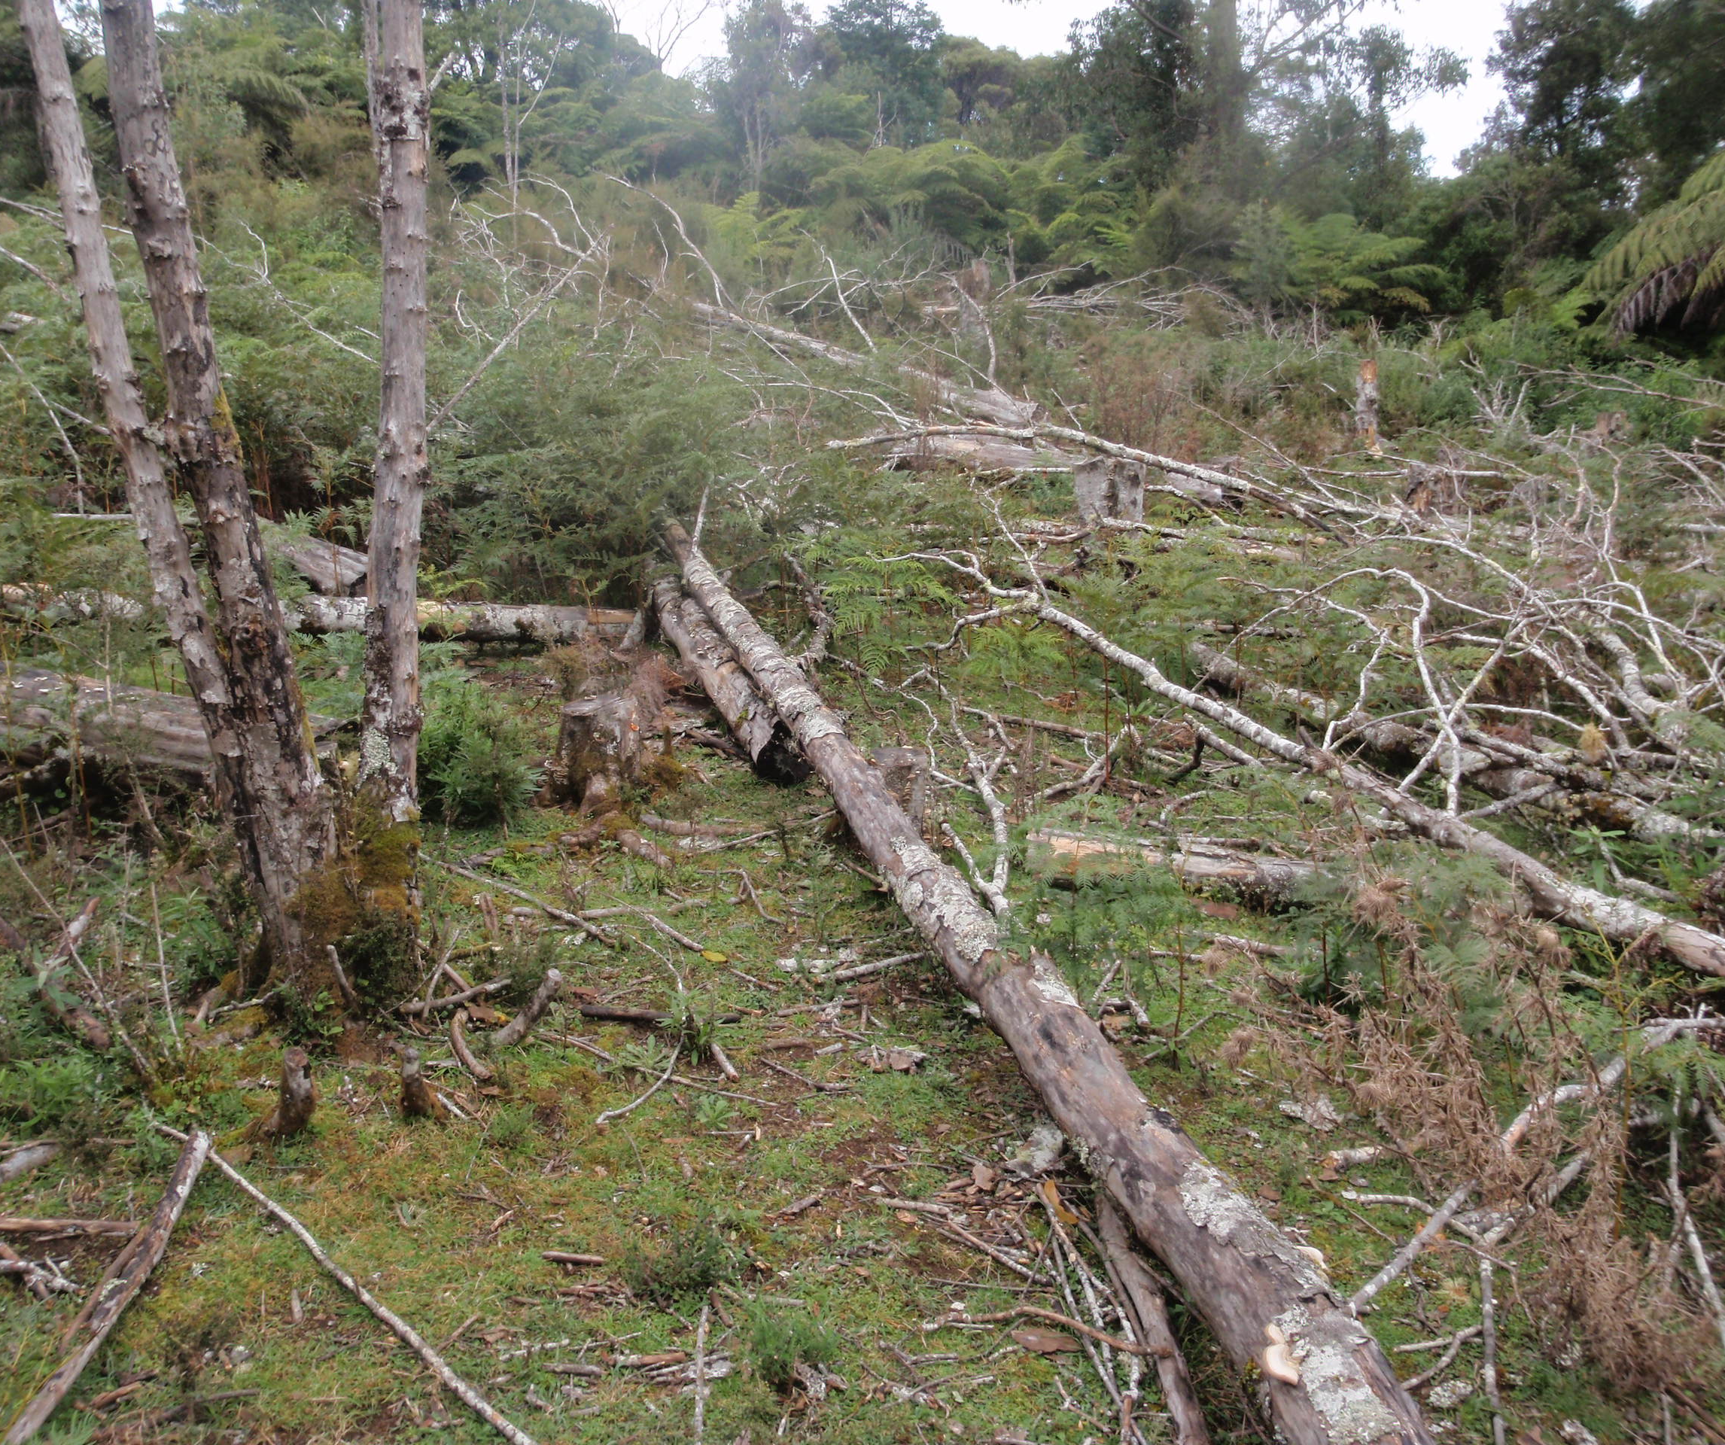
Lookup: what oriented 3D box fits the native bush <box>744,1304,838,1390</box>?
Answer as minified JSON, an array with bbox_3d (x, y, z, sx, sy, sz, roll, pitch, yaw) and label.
[{"bbox_3d":[-0.102,0.904,2.260,0.130,0.095,0.110,0,12,0],"label":"native bush"}]

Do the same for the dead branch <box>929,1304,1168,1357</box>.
[{"bbox_3d":[0.267,0.887,2.259,0.348,0.040,0.055,2,18,8],"label":"dead branch"}]

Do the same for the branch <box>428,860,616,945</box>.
[{"bbox_3d":[-0.915,0.468,4.116,0.840,0.035,0.040,14,18,42],"label":"branch"}]

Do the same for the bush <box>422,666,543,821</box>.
[{"bbox_3d":[-1.098,0.045,4.391,0.380,0.400,0.350,-3,13,-14],"label":"bush"}]

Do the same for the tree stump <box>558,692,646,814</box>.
[{"bbox_3d":[-0.838,0.089,4.993,0.265,0.350,0.260,-2,13,-9],"label":"tree stump"}]

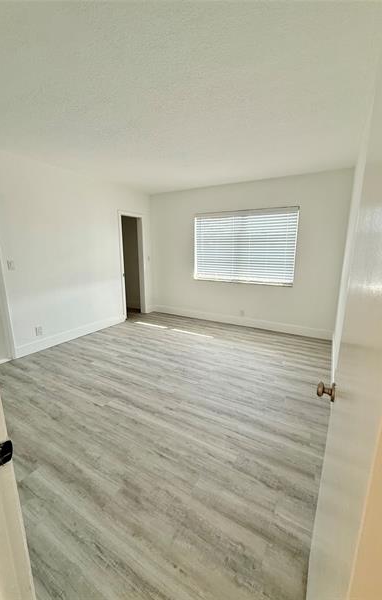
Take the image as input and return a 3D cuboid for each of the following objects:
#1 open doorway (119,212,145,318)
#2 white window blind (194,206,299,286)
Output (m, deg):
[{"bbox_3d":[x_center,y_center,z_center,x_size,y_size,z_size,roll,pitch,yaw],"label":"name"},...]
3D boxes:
[{"bbox_3d":[-1.158,-0.655,4.841,0.130,2.063,0.688,7,14,29],"label":"open doorway"},{"bbox_3d":[0.875,-0.928,4.275,1.795,1.185,0.060,7,14,29],"label":"white window blind"}]

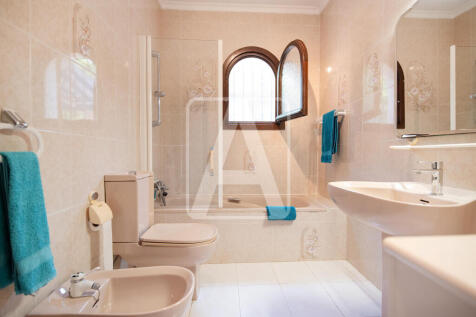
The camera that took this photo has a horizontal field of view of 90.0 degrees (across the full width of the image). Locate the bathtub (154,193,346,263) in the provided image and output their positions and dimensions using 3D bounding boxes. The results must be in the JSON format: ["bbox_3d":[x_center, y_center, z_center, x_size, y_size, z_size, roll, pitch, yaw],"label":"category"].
[{"bbox_3d":[0.059,0.664,2.400,1.796,0.483,0.669,0,1,-3],"label":"bathtub"}]

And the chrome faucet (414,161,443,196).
[{"bbox_3d":[0.855,0.087,1.070,0.130,0.153,0.045,0,0,-2],"label":"chrome faucet"}]

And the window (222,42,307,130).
[{"bbox_3d":[0.232,-0.783,2.417,0.769,0.936,0.614,0,1,-3],"label":"window"}]

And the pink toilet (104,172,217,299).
[{"bbox_3d":[-0.468,0.510,1.588,0.655,0.829,0.355,0,1,-3],"label":"pink toilet"}]

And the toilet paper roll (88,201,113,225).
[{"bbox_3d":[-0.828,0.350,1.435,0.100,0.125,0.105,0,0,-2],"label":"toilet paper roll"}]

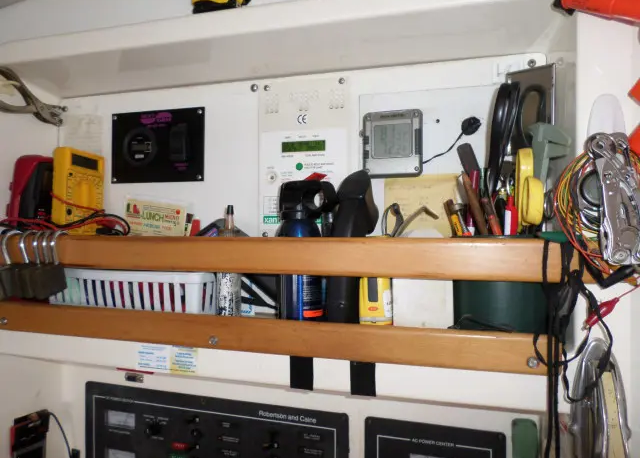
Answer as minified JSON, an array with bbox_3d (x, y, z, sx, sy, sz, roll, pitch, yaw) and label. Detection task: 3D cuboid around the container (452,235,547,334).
[{"bbox_3d":[0.187,0.061,0.483,0.096,0.112,0.096,0,-1,17],"label":"container"}]

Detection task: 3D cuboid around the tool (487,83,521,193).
[{"bbox_3d":[0.194,-0.070,0.505,0.034,0.180,0.028,7,-4,17],"label":"tool"}]

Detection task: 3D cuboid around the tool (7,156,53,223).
[{"bbox_3d":[-0.407,-0.040,0.685,0.045,0.118,0.078,0,-1,17],"label":"tool"}]

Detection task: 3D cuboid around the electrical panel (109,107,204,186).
[{"bbox_3d":[-0.235,-0.120,0.682,0.157,0.104,0.018,0,-1,17],"label":"electrical panel"}]

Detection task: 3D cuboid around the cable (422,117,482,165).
[{"bbox_3d":[0.159,-0.105,0.560,0.069,0.056,0.018,0,-1,17],"label":"cable"}]

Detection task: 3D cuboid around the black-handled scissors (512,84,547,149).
[{"bbox_3d":[0.229,-0.117,0.505,0.037,0.083,0.018,0,-1,17],"label":"black-handled scissors"}]

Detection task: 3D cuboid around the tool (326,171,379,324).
[{"bbox_3d":[0.038,0.027,0.535,0.060,0.182,0.050,0,-1,17],"label":"tool"}]

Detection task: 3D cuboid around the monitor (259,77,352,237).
[{"bbox_3d":[-0.017,-0.089,0.612,0.125,0.210,0.030,0,-1,17],"label":"monitor"}]

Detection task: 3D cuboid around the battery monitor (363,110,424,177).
[{"bbox_3d":[0.091,-0.101,0.570,0.071,0.079,0.028,0,-1,17],"label":"battery monitor"}]

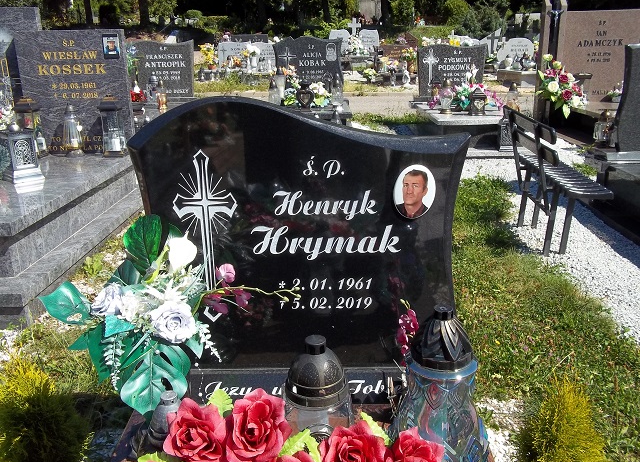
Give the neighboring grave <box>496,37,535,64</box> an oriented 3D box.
[{"bbox_3d":[4.173,-3.798,12.648,0.785,0.623,0.110,-1,17,1],"label":"neighboring grave"}]

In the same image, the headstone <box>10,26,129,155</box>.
[{"bbox_3d":[-1.836,-1.039,4.459,0.843,0.905,0.090,-1,17,1],"label":"headstone"}]

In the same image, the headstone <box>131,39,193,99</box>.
[{"bbox_3d":[-2.035,-2.135,7.797,0.775,0.726,0.110,-1,17,1],"label":"headstone"}]

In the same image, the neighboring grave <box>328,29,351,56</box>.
[{"bbox_3d":[0.489,-4.528,14.144,0.524,0.544,0.110,-1,17,1],"label":"neighboring grave"}]

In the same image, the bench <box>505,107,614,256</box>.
[{"bbox_3d":[1.413,-0.311,3.666,0.366,0.804,0.984,-1,17,1],"label":"bench"}]

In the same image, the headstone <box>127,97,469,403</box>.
[{"bbox_3d":[-0.046,0.051,1.355,0.752,0.694,0.140,-1,17,1],"label":"headstone"}]

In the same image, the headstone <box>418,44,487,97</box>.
[{"bbox_3d":[1.726,-2.099,7.760,0.883,0.674,0.110,-1,17,1],"label":"headstone"}]

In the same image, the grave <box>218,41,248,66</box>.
[{"bbox_3d":[-1.893,-3.879,13.118,0.675,0.572,0.110,-1,17,1],"label":"grave"}]

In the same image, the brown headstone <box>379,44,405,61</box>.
[{"bbox_3d":[1.650,-3.796,12.890,0.672,0.489,0.110,-1,17,1],"label":"brown headstone"}]

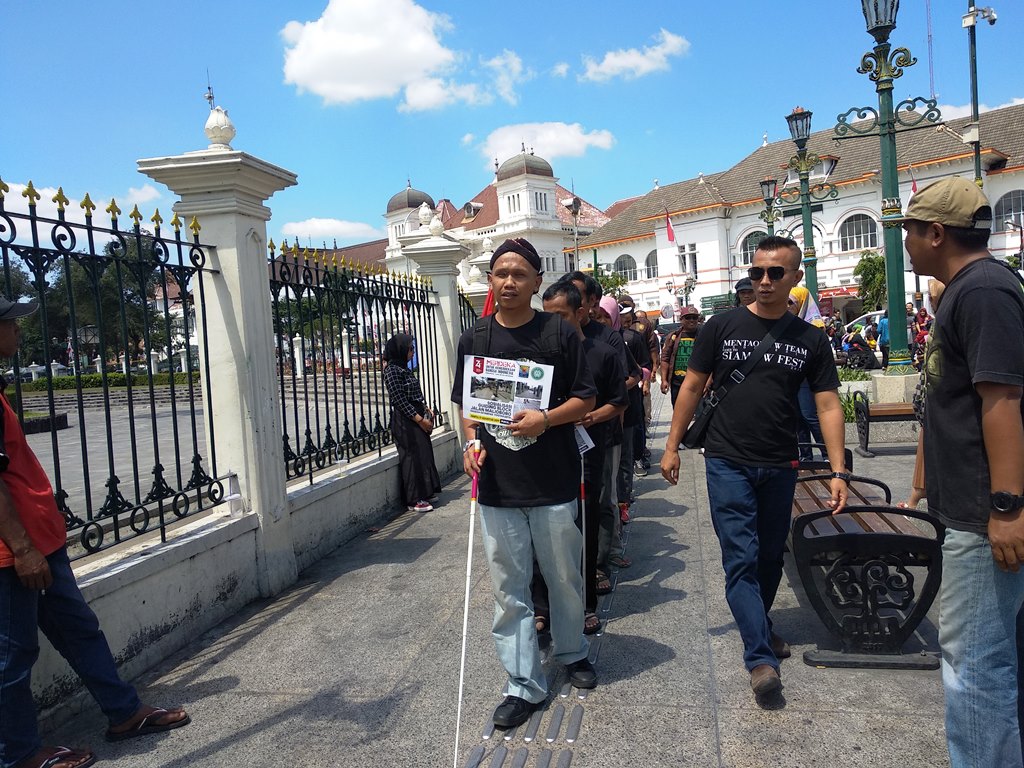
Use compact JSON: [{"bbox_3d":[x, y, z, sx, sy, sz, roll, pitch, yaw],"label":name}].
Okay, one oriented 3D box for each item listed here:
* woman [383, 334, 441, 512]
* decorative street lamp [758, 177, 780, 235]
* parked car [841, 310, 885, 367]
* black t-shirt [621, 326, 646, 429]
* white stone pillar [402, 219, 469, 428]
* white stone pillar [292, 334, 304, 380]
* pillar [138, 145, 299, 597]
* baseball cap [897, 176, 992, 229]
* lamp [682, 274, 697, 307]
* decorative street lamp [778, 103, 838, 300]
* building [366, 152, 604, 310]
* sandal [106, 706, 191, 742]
[{"bbox_3d":[-0.912,0.330,6.971,0.480,1.560,0.460,-4,3,-3],"label":"woman"},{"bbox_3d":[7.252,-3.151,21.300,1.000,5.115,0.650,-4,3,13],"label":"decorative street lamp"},{"bbox_3d":[11.437,-1.469,23.884,4.250,1.680,1.700,-3,3,28],"label":"parked car"},{"bbox_3d":[0.838,-0.059,6.053,0.500,0.750,0.320,-4,3,13],"label":"black t-shirt"},{"bbox_3d":[-0.772,-0.461,8.993,0.651,2.957,0.651,-4,3,13],"label":"white stone pillar"},{"bbox_3d":[-13.677,-1.751,49.500,0.660,2.961,0.660,-3,3,34],"label":"white stone pillar"},{"bbox_3d":[-1.667,-0.080,4.721,0.651,2.700,0.651,-4,3,13],"label":"pillar"},{"bbox_3d":[1.089,-0.467,1.990,0.175,0.130,0.270,-7,11,-41],"label":"baseball cap"},{"bbox_3d":[9.356,-3.590,41.000,0.900,4.600,0.900,-2,4,44],"label":"lamp"},{"bbox_3d":[5.498,-2.707,14.296,0.550,4.850,1.200,-4,3,13],"label":"decorative street lamp"},{"bbox_3d":[-1.146,-10.977,75.865,20.500,17.600,15.000,-2,4,42],"label":"building"},{"bbox_3d":[-1.390,1.296,2.941,0.270,0.070,0.100,-5,3,-21],"label":"sandal"}]

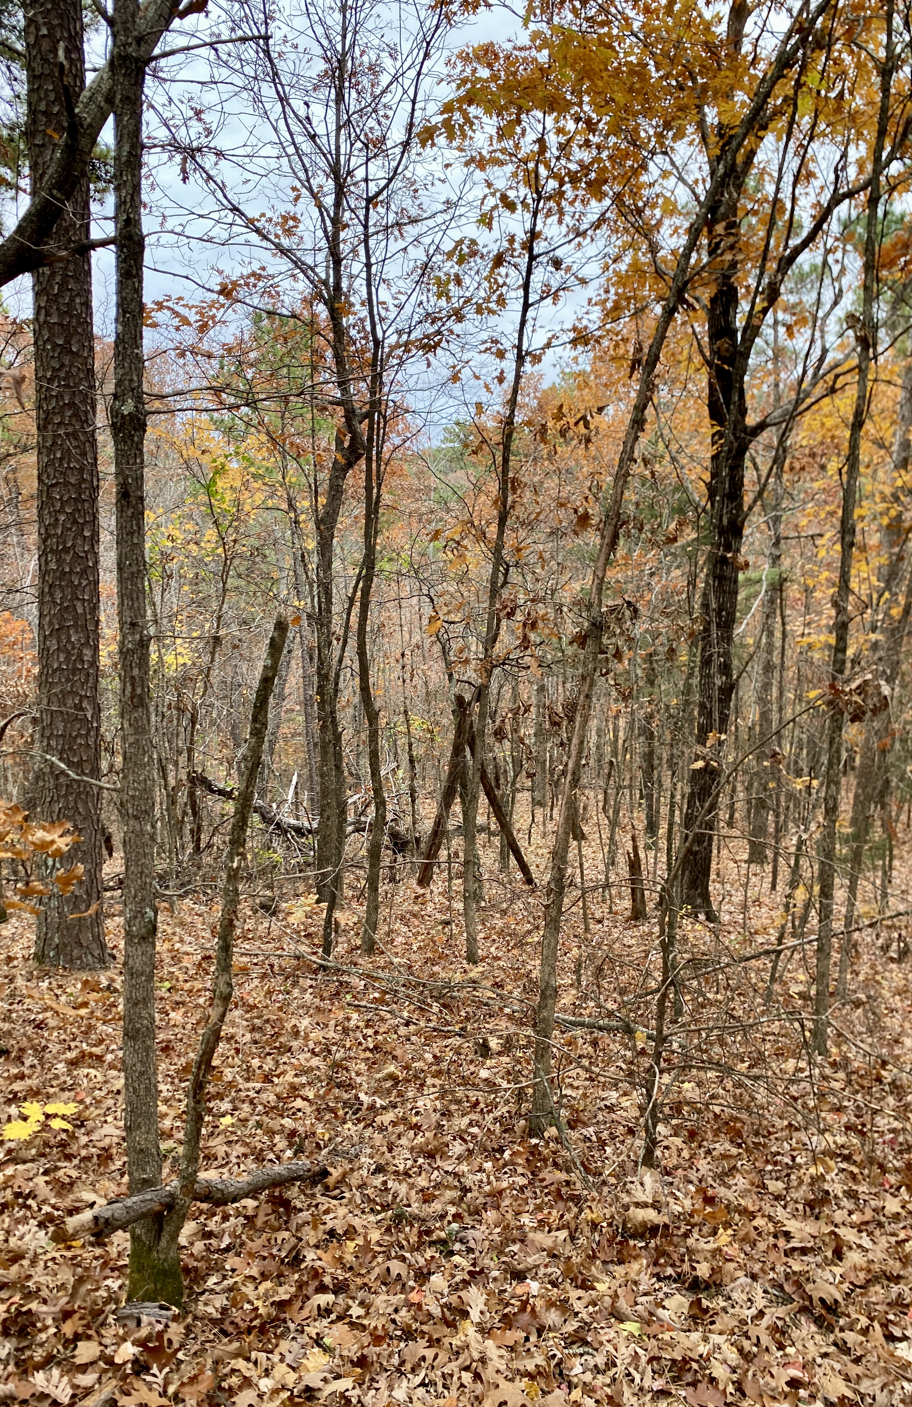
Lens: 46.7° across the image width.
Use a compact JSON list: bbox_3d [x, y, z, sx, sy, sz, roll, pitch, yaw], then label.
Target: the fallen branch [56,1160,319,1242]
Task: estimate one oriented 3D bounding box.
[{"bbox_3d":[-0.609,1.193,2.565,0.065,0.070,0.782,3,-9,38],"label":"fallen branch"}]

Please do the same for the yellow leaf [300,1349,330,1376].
[{"bbox_3d":[-0.301,1.379,2.217,0.059,0.020,0.069,9,14,33],"label":"yellow leaf"}]

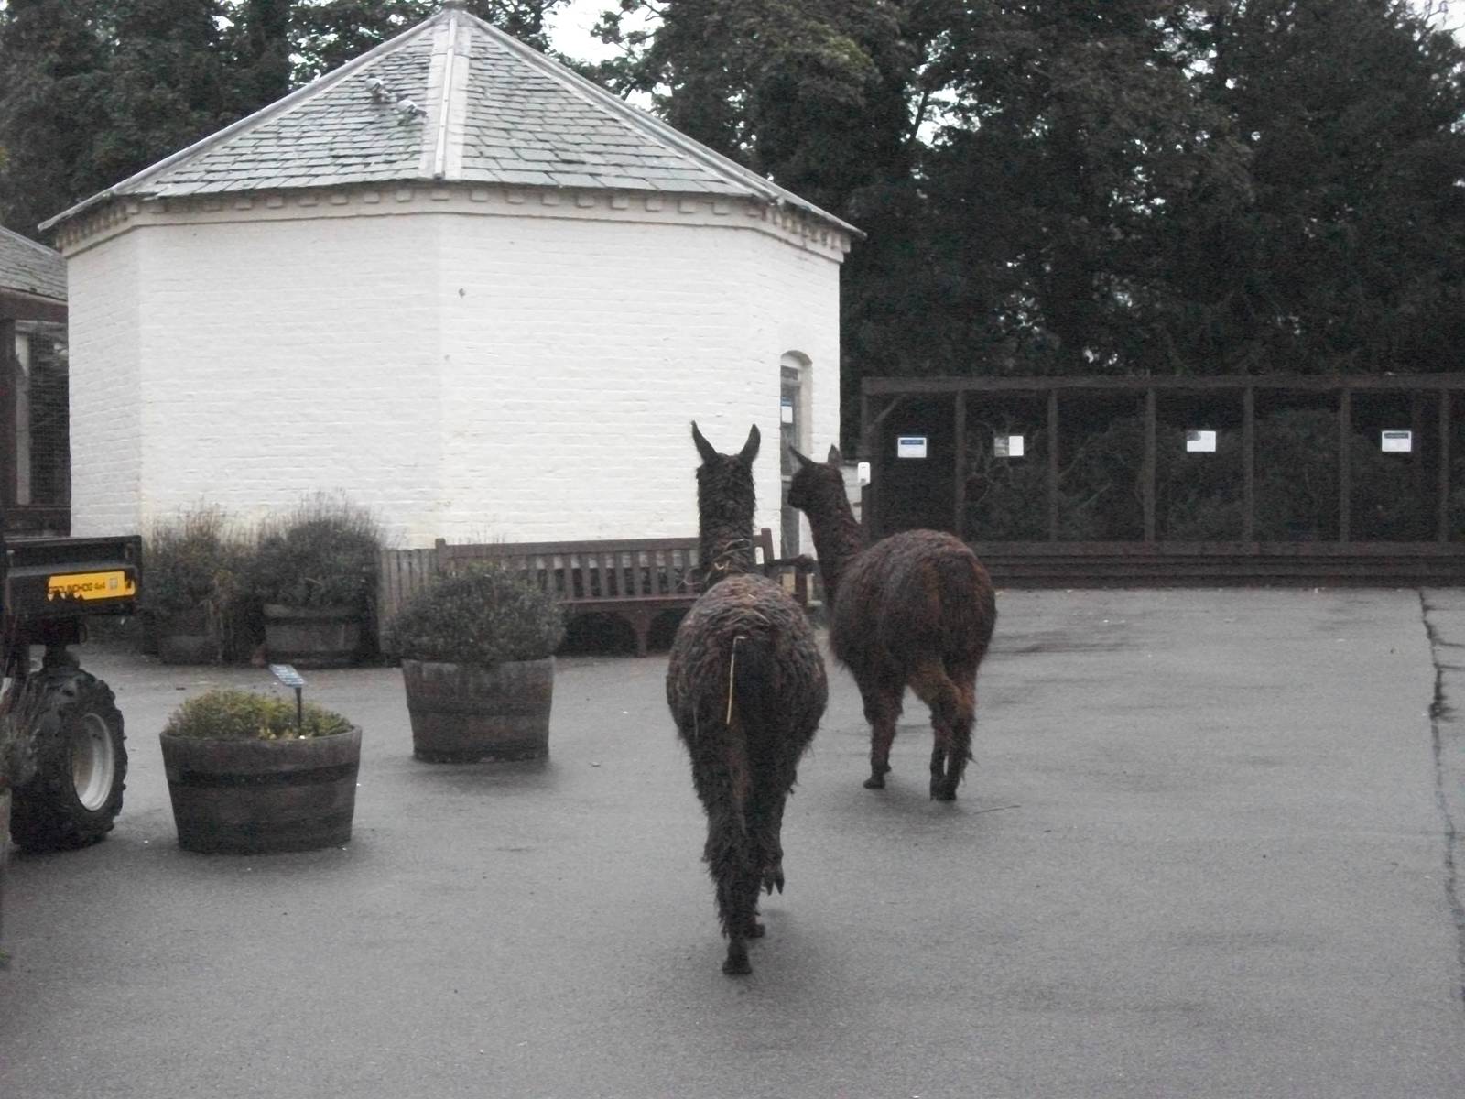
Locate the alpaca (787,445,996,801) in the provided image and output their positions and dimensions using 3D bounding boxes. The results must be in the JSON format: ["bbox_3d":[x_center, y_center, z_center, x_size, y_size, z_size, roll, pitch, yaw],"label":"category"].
[{"bbox_3d":[0.676,0.275,11.014,0.480,1.430,1.180,-1,2,-28],"label":"alpaca"}]

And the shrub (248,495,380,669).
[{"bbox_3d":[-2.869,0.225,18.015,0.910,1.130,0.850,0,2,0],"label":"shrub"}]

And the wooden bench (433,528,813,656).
[{"bbox_3d":[-0.719,0.323,18.700,2.620,0.870,0.620,-1,2,-31],"label":"wooden bench"}]

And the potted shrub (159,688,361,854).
[{"bbox_3d":[-1.683,0.777,9.429,0.720,0.550,0.720,0,2,0],"label":"potted shrub"}]

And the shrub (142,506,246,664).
[{"bbox_3d":[-3.791,0.247,18.416,0.760,1.070,0.740,0,2,0],"label":"shrub"}]

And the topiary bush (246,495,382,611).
[{"bbox_3d":[-2.870,0.020,18.009,0.910,0.760,0.850,0,2,0],"label":"topiary bush"}]

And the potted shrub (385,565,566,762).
[{"bbox_3d":[-1.182,0.529,12.172,0.840,0.870,0.820,0,2,0],"label":"potted shrub"}]

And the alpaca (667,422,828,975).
[{"bbox_3d":[0.027,0.376,7.415,0.450,1.460,1.200,0,2,-4],"label":"alpaca"}]

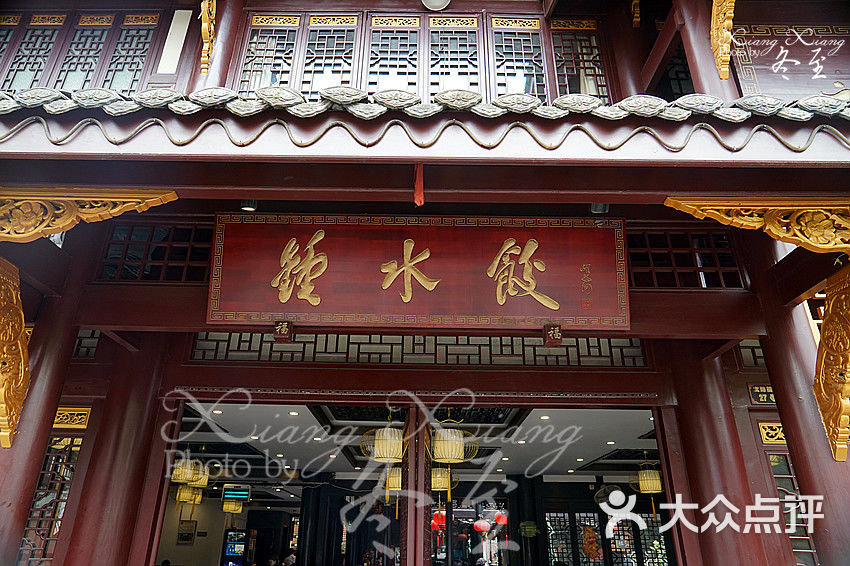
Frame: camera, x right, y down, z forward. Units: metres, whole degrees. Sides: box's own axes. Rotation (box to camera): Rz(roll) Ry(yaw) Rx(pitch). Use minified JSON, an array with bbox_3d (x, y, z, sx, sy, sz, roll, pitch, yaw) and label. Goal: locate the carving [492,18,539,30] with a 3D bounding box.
[{"bbox_3d":[0.828,-2.361,5.155,0.424,0.143,0.040,1,-26,0],"label":"carving"}]

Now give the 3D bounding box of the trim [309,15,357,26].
[{"bbox_3d":[-0.832,-2.381,5.153,0.424,0.135,0.040,1,-26,0],"label":"trim"}]

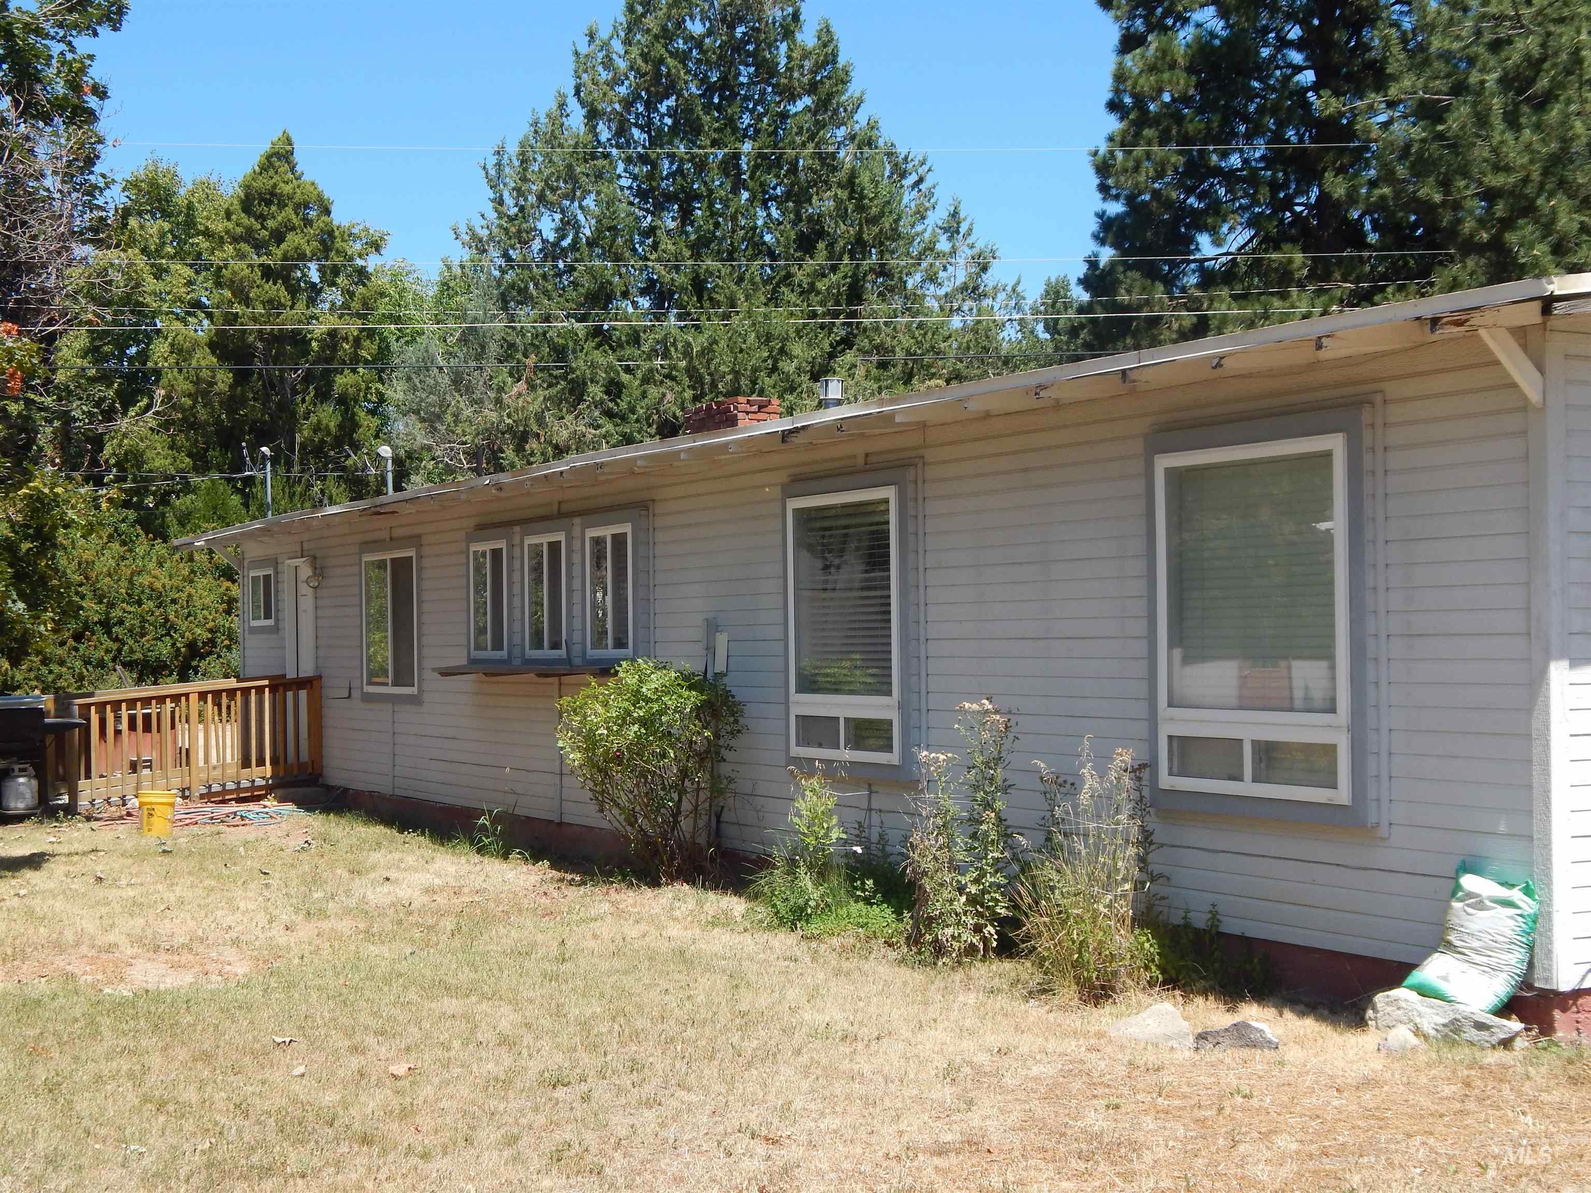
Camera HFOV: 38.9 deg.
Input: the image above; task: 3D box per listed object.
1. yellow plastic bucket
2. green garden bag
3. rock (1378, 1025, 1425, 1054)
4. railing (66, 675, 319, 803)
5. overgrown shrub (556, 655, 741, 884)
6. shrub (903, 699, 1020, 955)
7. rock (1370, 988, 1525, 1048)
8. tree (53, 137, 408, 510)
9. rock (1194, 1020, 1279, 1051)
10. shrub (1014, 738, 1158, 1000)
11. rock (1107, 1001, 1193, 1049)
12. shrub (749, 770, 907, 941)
[{"bbox_3d":[-5.125,1.743,18.100,0.310,0.375,0.310,0,-1,-29],"label":"yellow plastic bucket"},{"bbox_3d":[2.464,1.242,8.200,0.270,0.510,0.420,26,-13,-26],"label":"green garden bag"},{"bbox_3d":[2.179,1.594,8.100,0.170,0.110,0.140,-1,-1,11],"label":"rock"},{"bbox_3d":[-5.732,1.360,21.130,2.300,1.220,1.200,0,-1,-29],"label":"railing"},{"bbox_3d":[-0.878,1.051,13.650,1.030,1.320,1.080,-1,-1,0],"label":"overgrown shrub"},{"bbox_3d":[0.791,1.108,10.650,0.520,1.200,0.520,0,-1,-29],"label":"shrub"},{"bbox_3d":[2.356,1.526,8.170,0.310,0.210,0.570,0,-1,-29],"label":"rock"},{"bbox_3d":[-9.258,-2.553,37.898,5.500,10.000,5.500,0,-1,-29],"label":"tree"},{"bbox_3d":[1.604,1.600,8.200,0.300,0.120,0.200,-1,-1,11],"label":"rock"},{"bbox_3d":[1.211,1.139,9.400,0.560,1.070,0.570,0,-1,-29],"label":"shrub"},{"bbox_3d":[1.304,1.569,8.250,0.300,0.160,0.240,-1,-1,11],"label":"rock"},{"bbox_3d":[0.165,1.346,11.700,0.740,0.840,0.760,0,-1,-29],"label":"shrub"}]

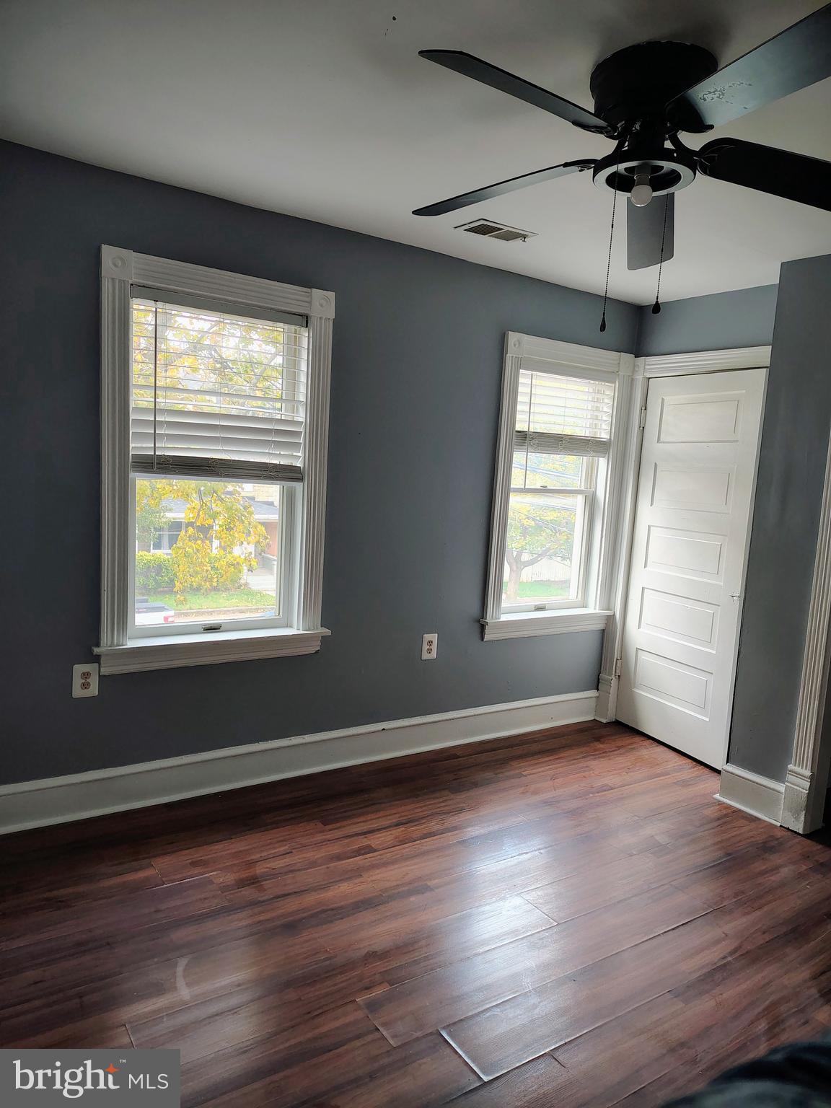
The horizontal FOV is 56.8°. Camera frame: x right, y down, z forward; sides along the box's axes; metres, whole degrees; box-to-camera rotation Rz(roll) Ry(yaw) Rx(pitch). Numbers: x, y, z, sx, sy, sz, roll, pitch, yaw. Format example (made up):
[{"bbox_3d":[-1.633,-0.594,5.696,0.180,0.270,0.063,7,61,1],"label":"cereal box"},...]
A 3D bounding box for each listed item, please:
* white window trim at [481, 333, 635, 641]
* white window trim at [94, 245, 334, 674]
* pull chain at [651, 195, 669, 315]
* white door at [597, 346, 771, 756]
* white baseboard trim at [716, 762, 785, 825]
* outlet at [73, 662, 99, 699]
[{"bbox_3d":[0.775,-0.336,4.205,1.010,1.590,0.140,-1,8,-34],"label":"white window trim"},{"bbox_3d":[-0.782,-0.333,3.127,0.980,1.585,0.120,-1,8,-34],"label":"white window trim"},{"bbox_3d":[0.666,-0.817,2.078,0.022,0.325,0.022,-1,8,-34],"label":"pull chain"},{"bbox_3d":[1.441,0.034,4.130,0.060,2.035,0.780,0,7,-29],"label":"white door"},{"bbox_3d":[1.498,1.059,3.431,0.040,0.174,0.328,-1,8,-34],"label":"white baseboard trim"},{"bbox_3d":[-1.262,0.484,2.939,0.088,0.128,0.010,-1,8,-34],"label":"outlet"}]

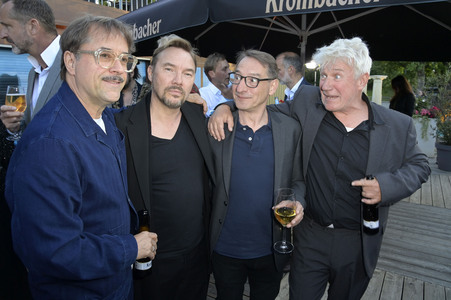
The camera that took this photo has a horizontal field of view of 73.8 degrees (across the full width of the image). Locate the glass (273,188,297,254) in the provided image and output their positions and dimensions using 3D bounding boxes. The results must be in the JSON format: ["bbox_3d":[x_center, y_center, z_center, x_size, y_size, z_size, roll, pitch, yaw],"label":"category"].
[{"bbox_3d":[0.208,0.244,1.036,0.073,0.212,0.073,0,16,0],"label":"glass"}]

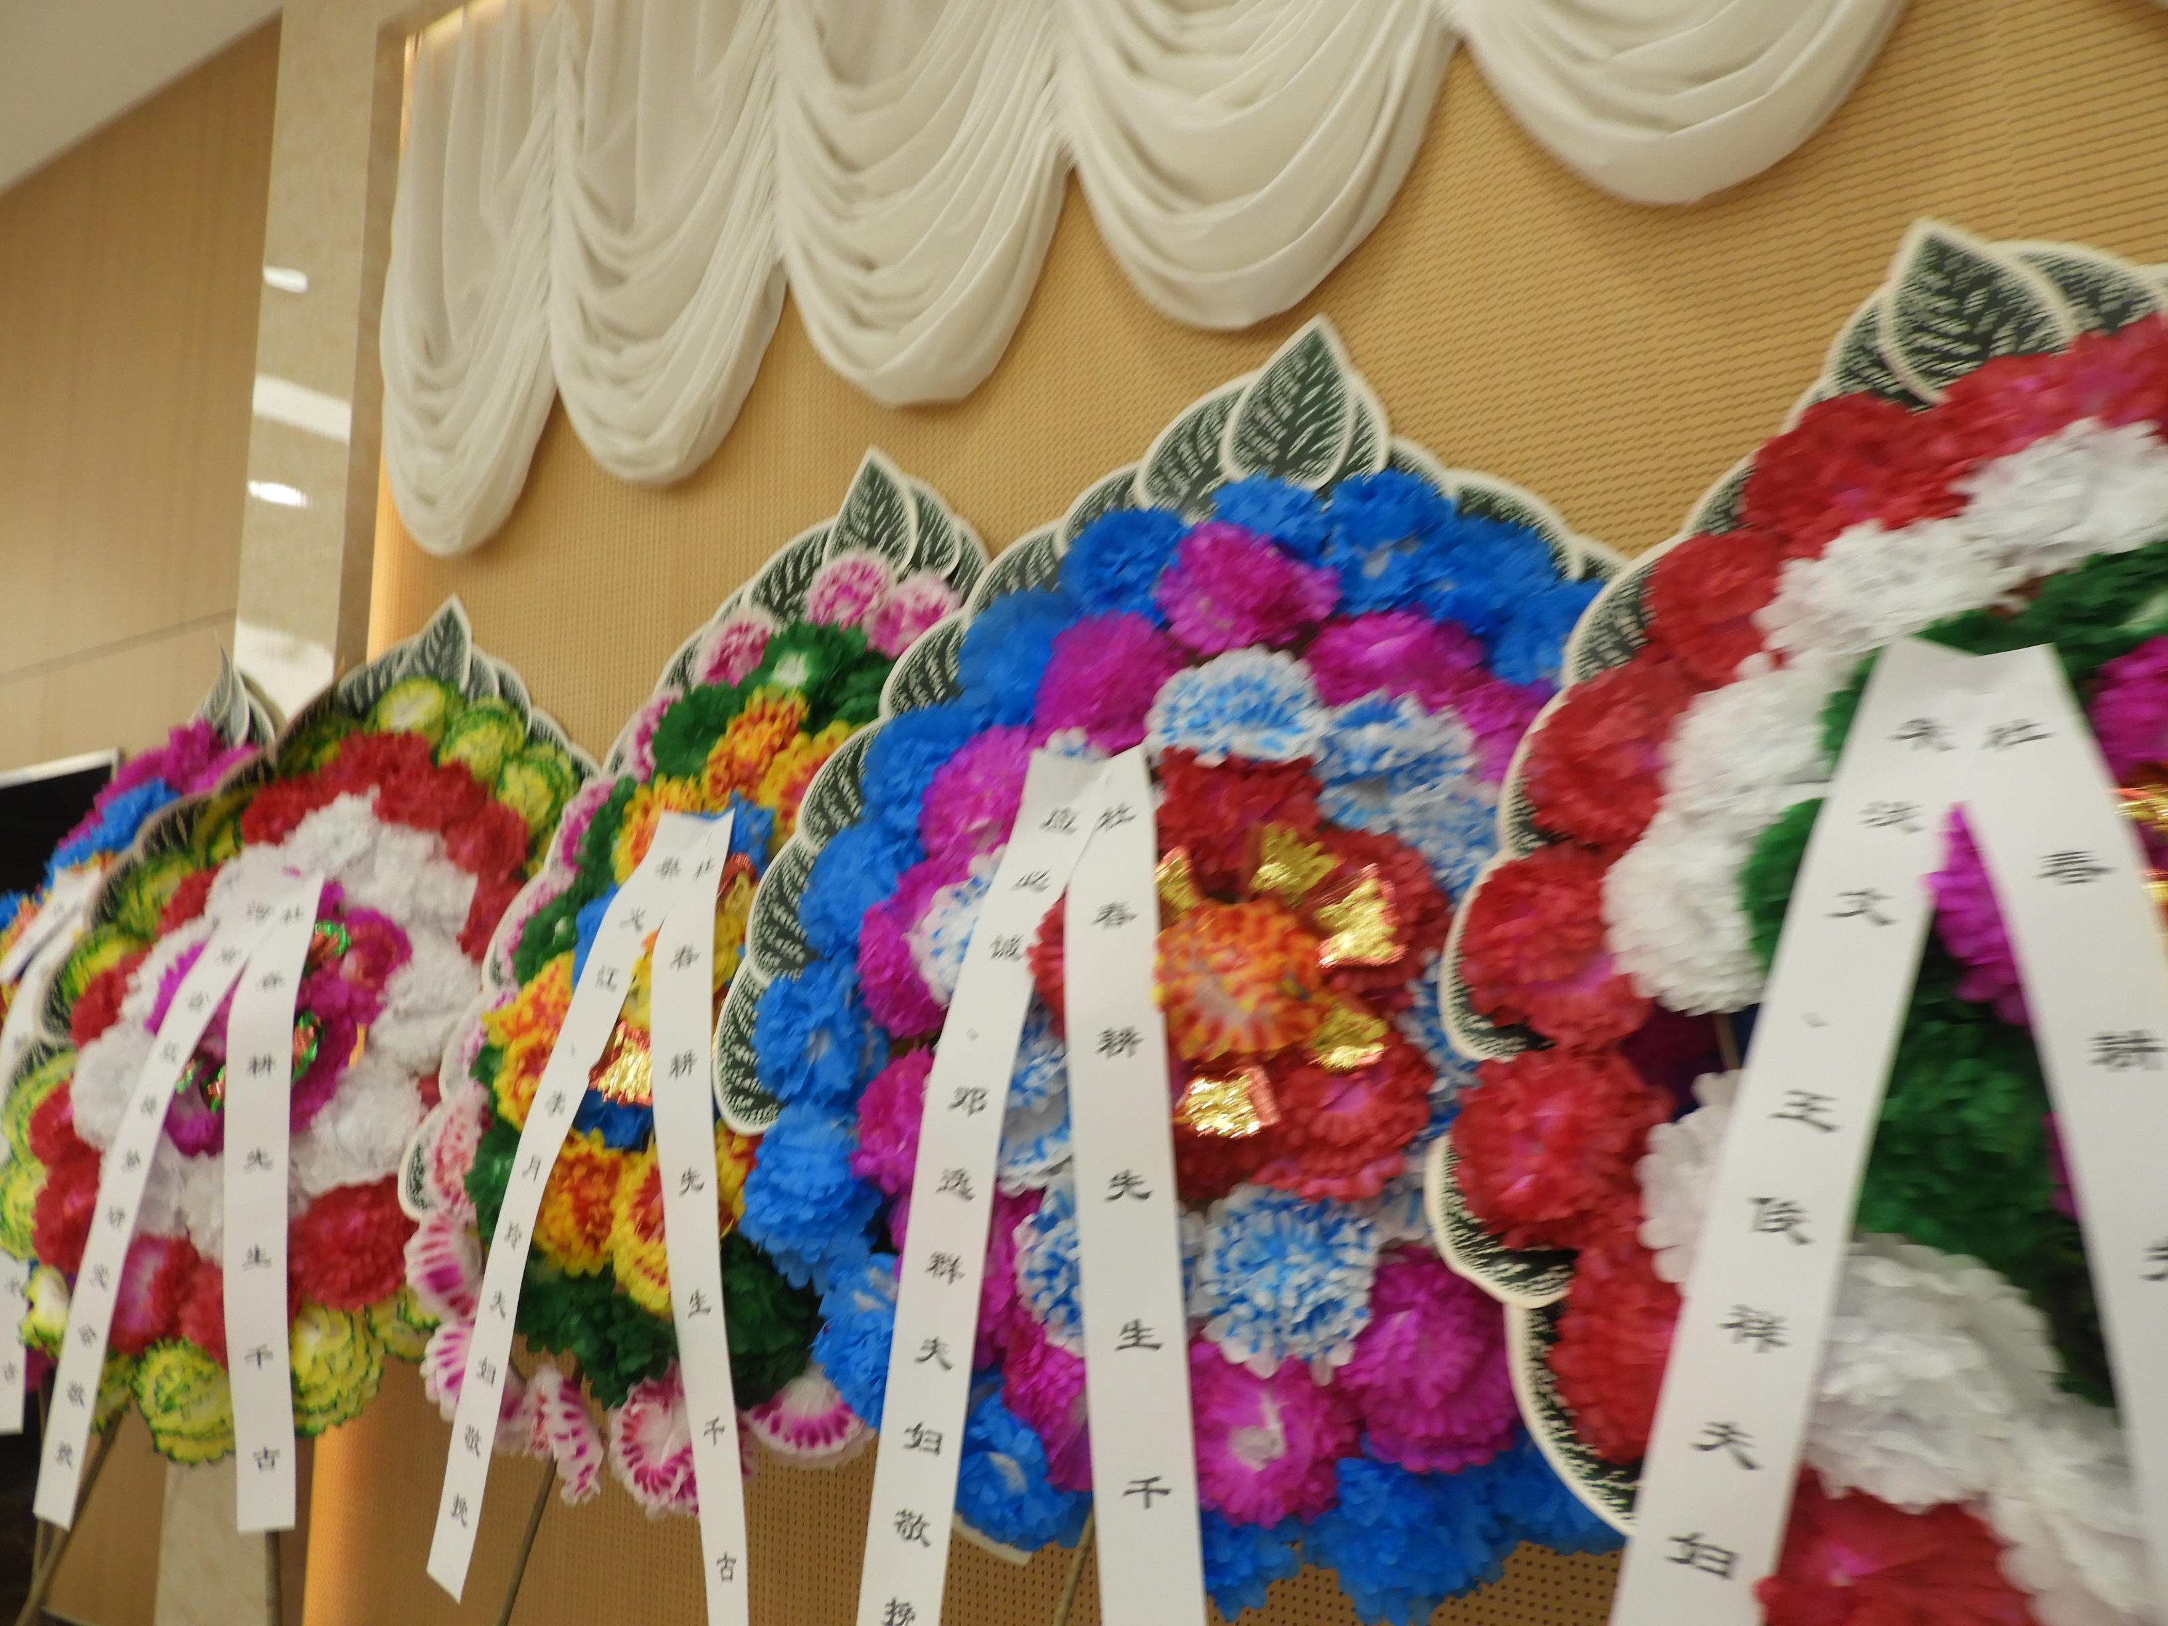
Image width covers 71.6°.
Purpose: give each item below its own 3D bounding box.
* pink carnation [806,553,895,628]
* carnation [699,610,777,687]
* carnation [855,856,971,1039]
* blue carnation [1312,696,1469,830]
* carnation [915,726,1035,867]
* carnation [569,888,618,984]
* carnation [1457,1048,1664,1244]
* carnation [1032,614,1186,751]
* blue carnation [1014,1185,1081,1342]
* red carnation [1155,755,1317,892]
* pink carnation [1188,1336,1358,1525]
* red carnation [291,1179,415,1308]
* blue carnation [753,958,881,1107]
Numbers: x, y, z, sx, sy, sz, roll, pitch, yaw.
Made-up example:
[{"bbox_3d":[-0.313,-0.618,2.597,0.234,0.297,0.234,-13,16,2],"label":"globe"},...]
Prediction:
[{"bbox_3d":[-0.308,-0.292,1.989,0.125,0.125,0.100,-6,-34,33],"label":"pink carnation"},{"bbox_3d":[-0.476,-0.226,2.077,0.125,0.125,0.100,-6,-33,36],"label":"carnation"},{"bbox_3d":[-0.175,0.139,1.592,0.165,0.165,0.125,-6,-22,34],"label":"carnation"},{"bbox_3d":[0.281,-0.045,1.366,0.145,0.145,0.110,-5,-23,27],"label":"blue carnation"},{"bbox_3d":[-0.128,-0.024,1.776,0.164,0.164,0.085,-4,-22,22],"label":"carnation"},{"bbox_3d":[-0.603,0.160,1.937,0.140,0.140,0.110,-7,-28,36],"label":"carnation"},{"bbox_3d":[0.404,0.284,1.284,0.171,0.171,0.089,-4,-22,22],"label":"carnation"},{"bbox_3d":[0.025,-0.159,1.764,0.173,0.173,0.090,-4,-22,22],"label":"carnation"},{"bbox_3d":[0.015,0.453,1.518,0.171,0.171,0.089,-4,-22,22],"label":"blue carnation"},{"bbox_3d":[0.147,0.010,1.413,0.150,0.150,0.110,-5,-22,29],"label":"red carnation"},{"bbox_3d":[0.172,0.571,1.401,0.166,0.166,0.086,-4,-22,22],"label":"pink carnation"},{"bbox_3d":[-1.011,0.598,2.075,0.170,0.170,0.135,-3,-23,20],"label":"red carnation"},{"bbox_3d":[-0.315,0.251,1.745,0.167,0.167,0.087,-4,-22,22],"label":"blue carnation"}]

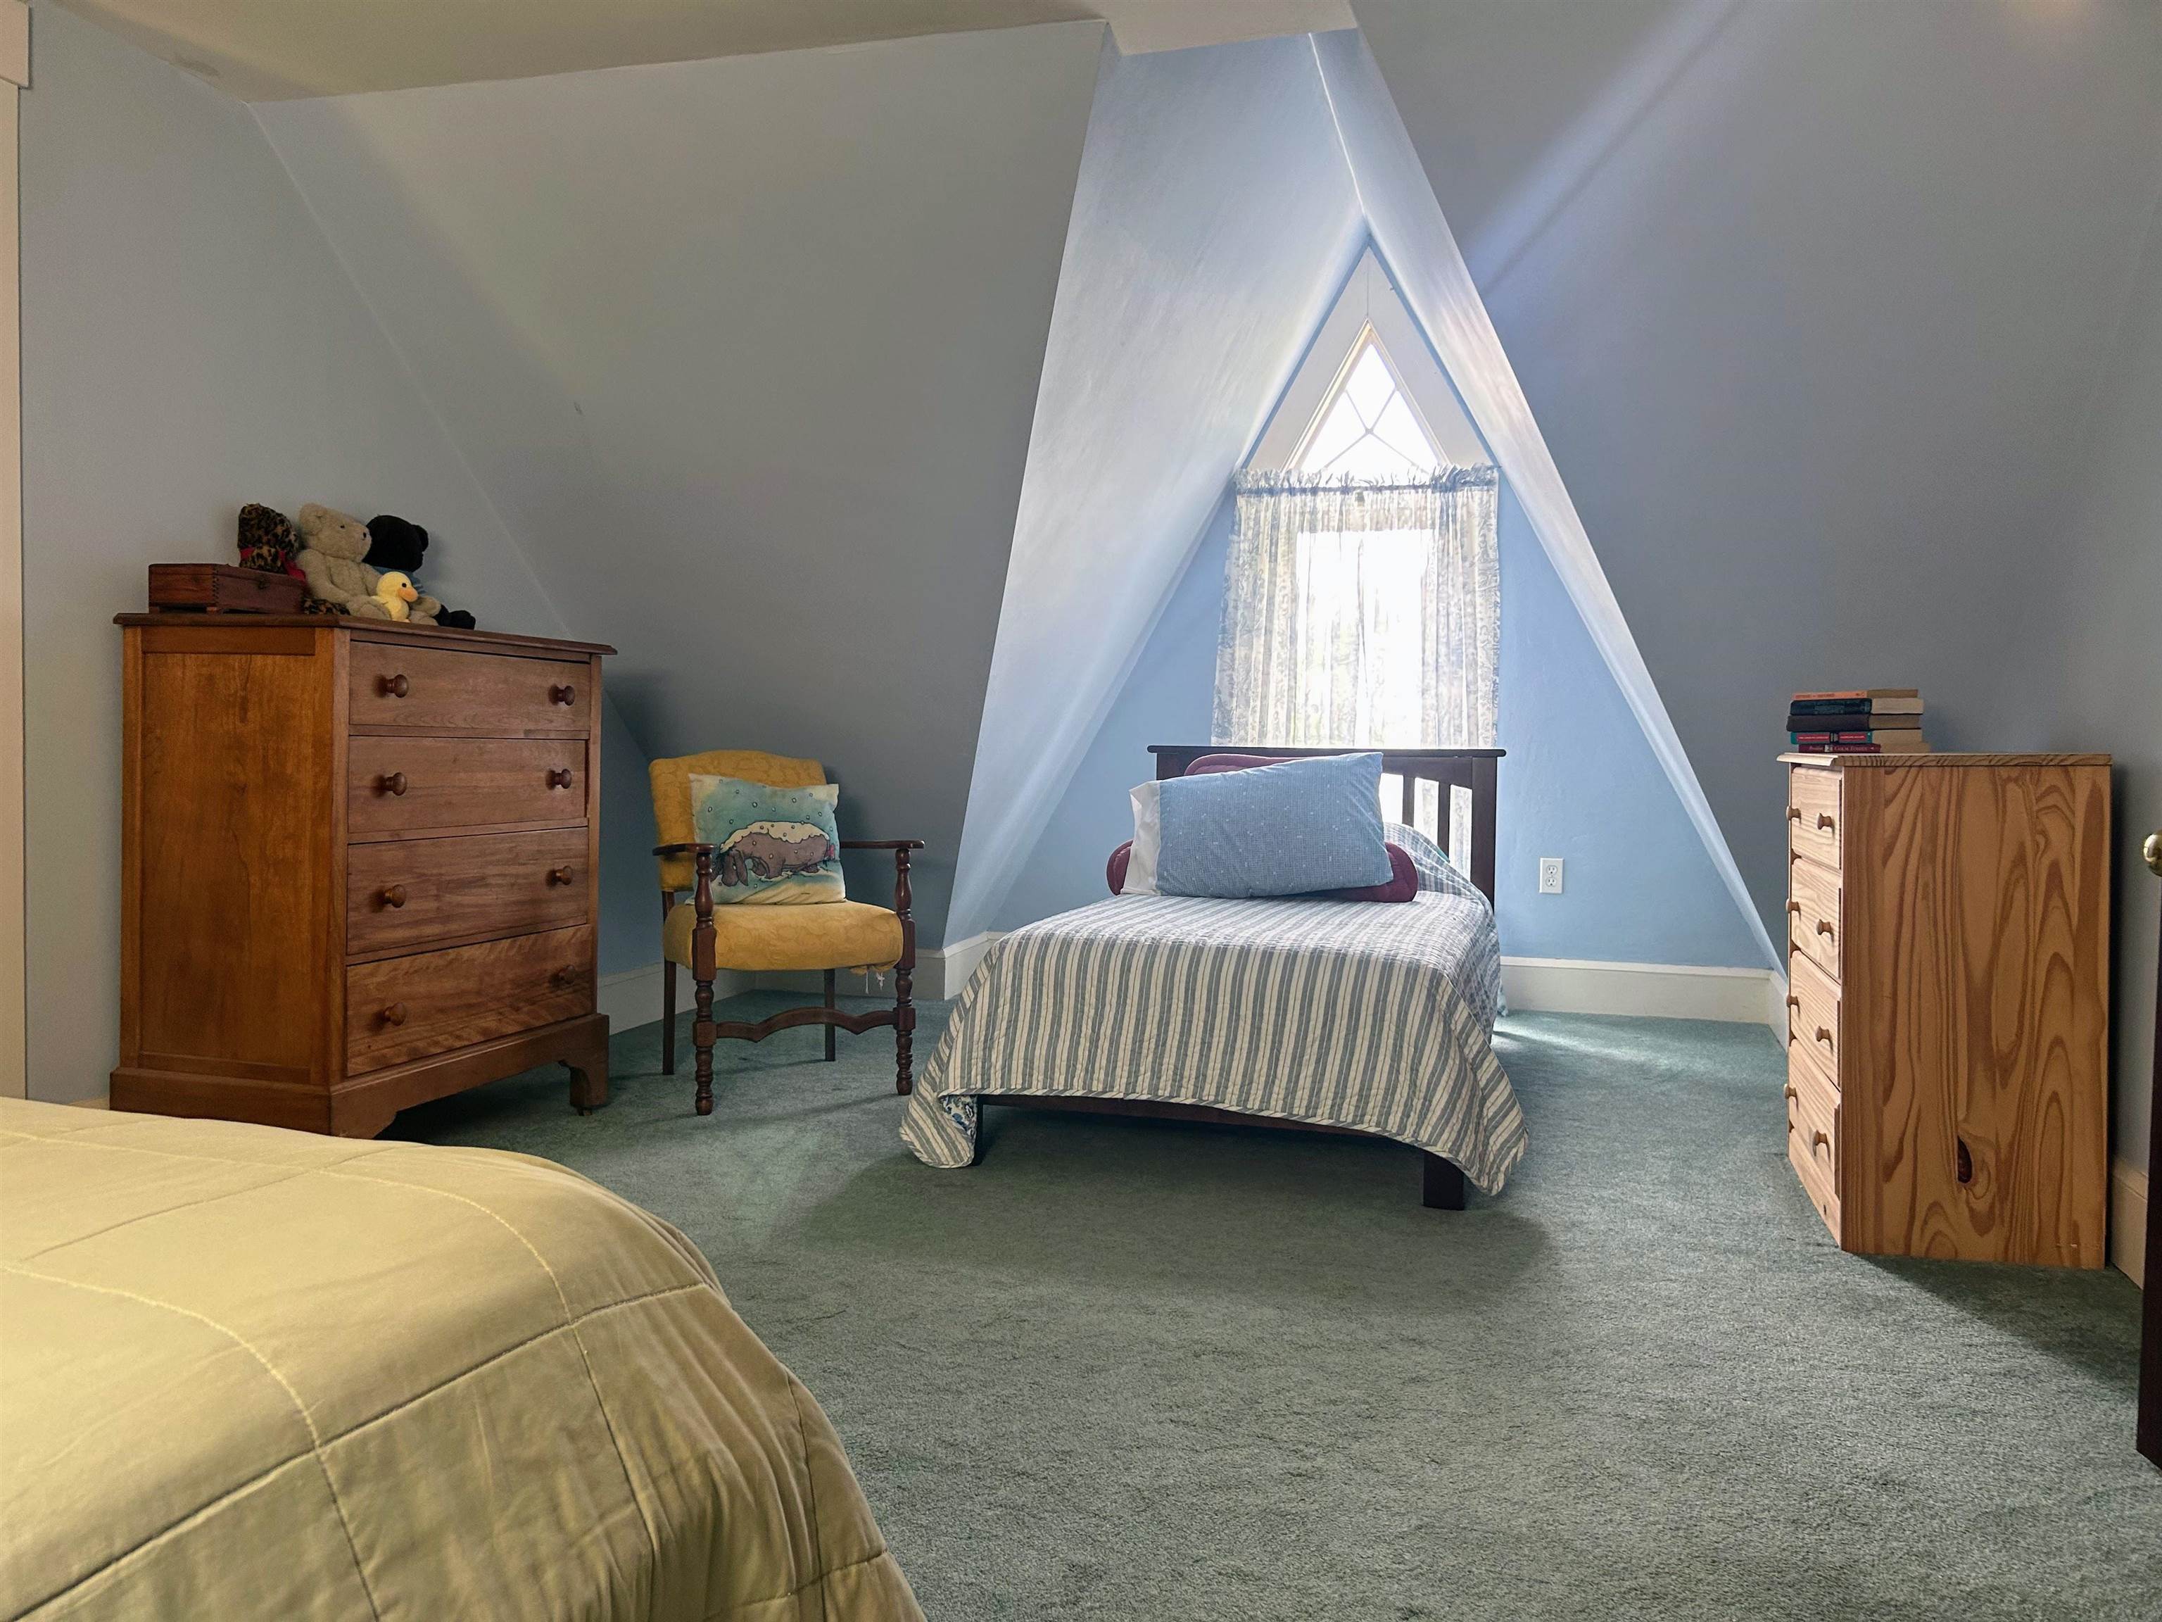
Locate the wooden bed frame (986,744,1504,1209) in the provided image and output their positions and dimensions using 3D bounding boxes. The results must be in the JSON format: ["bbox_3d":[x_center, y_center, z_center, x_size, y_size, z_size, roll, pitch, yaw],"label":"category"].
[{"bbox_3d":[0.488,0.269,4.115,1.090,0.870,1.960,1,1,16],"label":"wooden bed frame"}]

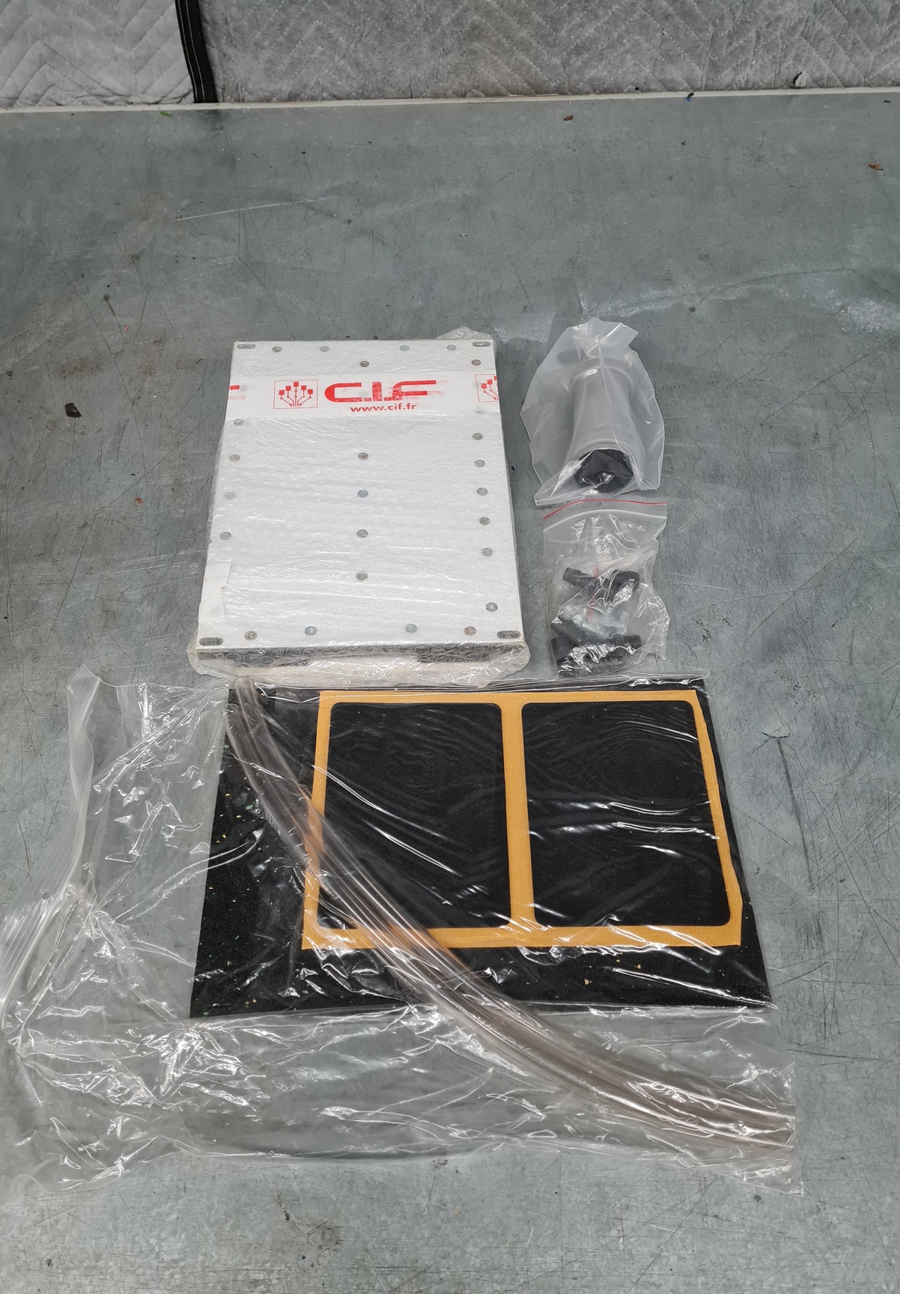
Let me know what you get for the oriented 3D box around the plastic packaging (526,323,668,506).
[{"bbox_3d":[0.120,-0.212,0.813,0.116,0.054,0.196,-1,56,-3],"label":"plastic packaging"}]

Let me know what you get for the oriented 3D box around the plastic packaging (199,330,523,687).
[{"bbox_3d":[-0.066,-0.118,0.750,0.227,0.042,0.322,-1,56,-3],"label":"plastic packaging"}]

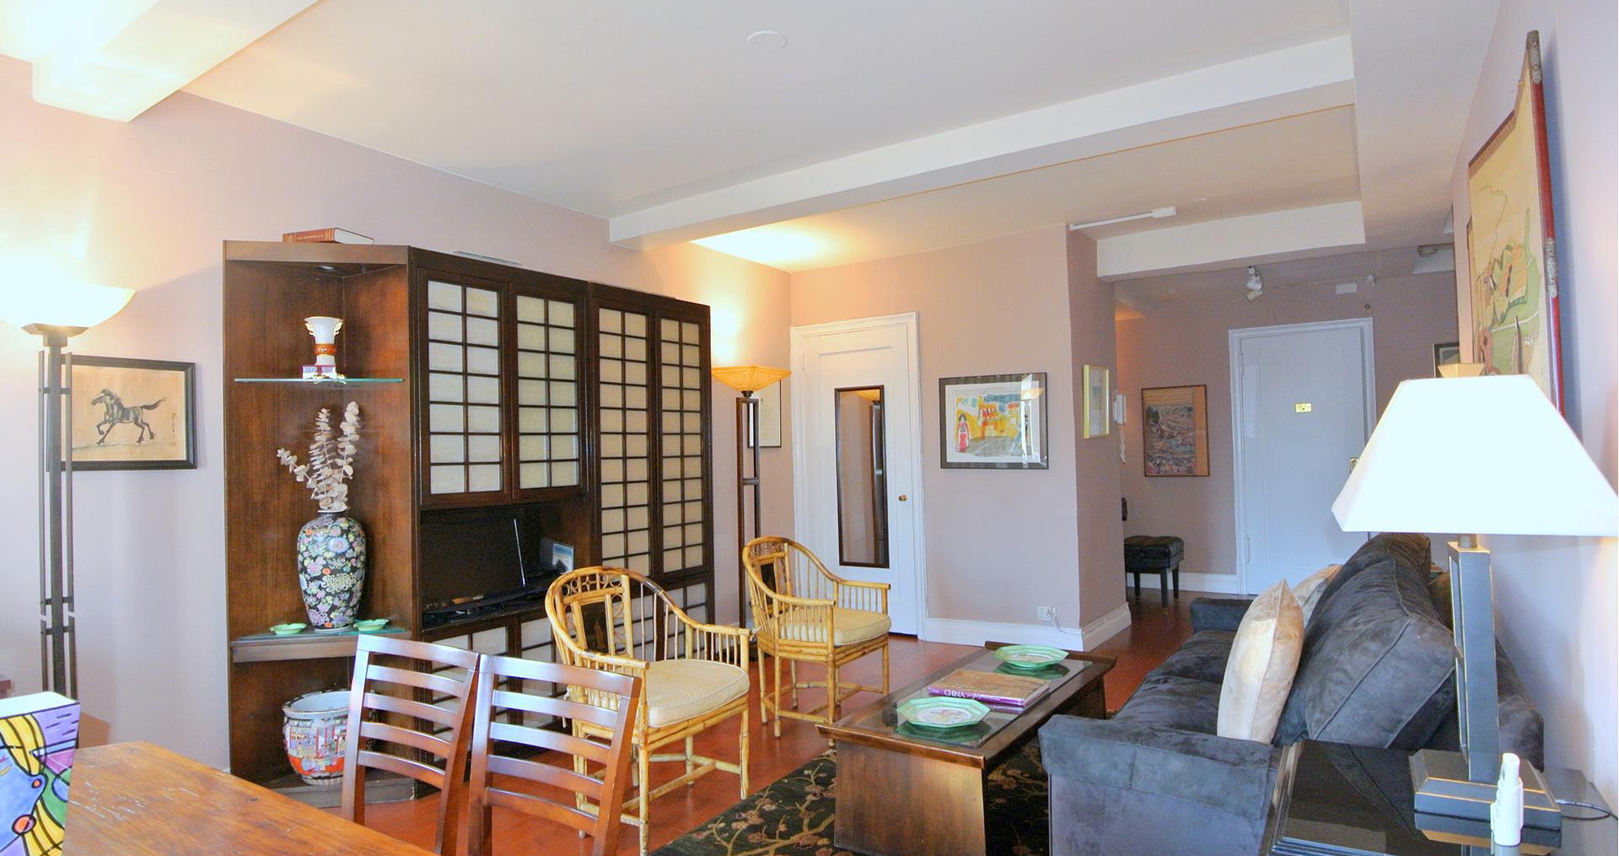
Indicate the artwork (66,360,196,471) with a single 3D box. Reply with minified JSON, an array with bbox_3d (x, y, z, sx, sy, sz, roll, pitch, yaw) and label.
[{"bbox_3d":[-2.229,-0.044,2.651,0.025,0.366,0.389,-3,-2,33],"label":"artwork"}]

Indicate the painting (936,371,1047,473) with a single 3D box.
[{"bbox_3d":[1.161,-0.035,5.160,0.701,0.594,0.025,-3,-2,33],"label":"painting"}]

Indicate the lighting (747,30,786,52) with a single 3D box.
[{"bbox_3d":[-0.137,-1.245,2.614,0.127,0.024,0.127,-1,-1,0],"label":"lighting"}]

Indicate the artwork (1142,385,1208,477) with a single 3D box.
[{"bbox_3d":[3.108,0.031,6.894,0.511,0.764,0.029,-2,-1,35],"label":"artwork"}]

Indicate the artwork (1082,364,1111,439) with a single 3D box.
[{"bbox_3d":[1.914,-0.166,5.375,0.028,0.471,0.607,-3,-2,33],"label":"artwork"}]

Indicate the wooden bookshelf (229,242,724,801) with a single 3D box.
[{"bbox_3d":[-1.305,0.365,3.700,0.409,2.078,2.201,-3,-2,33],"label":"wooden bookshelf"}]

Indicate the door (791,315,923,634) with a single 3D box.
[{"bbox_3d":[0.298,0.331,5.677,1.049,2.162,0.092,-2,-1,35],"label":"door"}]

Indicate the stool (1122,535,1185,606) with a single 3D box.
[{"bbox_3d":[2.660,1.109,6.314,0.399,0.497,0.595,-3,-2,33],"label":"stool"}]

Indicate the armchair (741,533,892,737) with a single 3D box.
[{"bbox_3d":[0.027,0.948,3.784,0.588,0.837,0.538,-3,-2,35],"label":"armchair"}]

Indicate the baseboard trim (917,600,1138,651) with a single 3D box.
[{"bbox_3d":[1.517,1.303,5.557,1.015,0.164,1.087,-2,-1,35],"label":"baseboard trim"}]

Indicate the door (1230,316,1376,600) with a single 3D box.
[{"bbox_3d":[3.875,0.268,6.364,0.963,2.167,0.092,-2,-1,35],"label":"door"}]

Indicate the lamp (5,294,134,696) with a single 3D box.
[{"bbox_3d":[-2.141,0.497,2.300,0.352,1.801,0.352,-2,-1,35],"label":"lamp"}]

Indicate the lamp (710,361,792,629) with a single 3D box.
[{"bbox_3d":[-0.367,0.522,5.157,0.376,1.788,0.376,-2,-1,35],"label":"lamp"}]

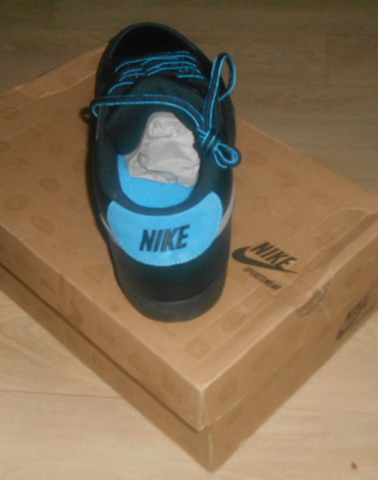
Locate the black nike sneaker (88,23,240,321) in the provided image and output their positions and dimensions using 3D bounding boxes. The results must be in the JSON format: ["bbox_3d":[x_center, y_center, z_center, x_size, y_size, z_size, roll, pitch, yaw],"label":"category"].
[{"bbox_3d":[-0.018,-0.092,0.640,0.112,0.108,0.304,-2,47,-2],"label":"black nike sneaker"}]

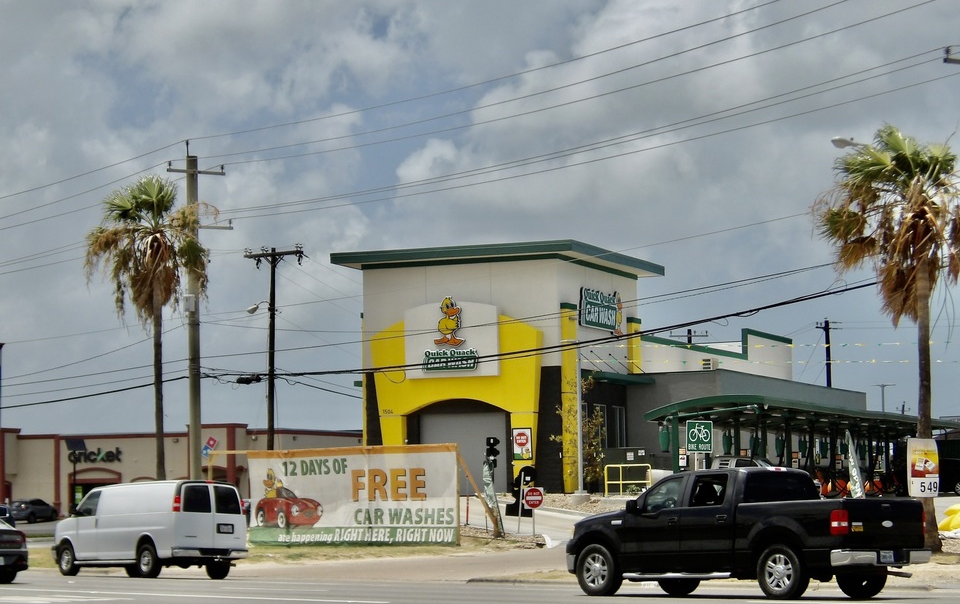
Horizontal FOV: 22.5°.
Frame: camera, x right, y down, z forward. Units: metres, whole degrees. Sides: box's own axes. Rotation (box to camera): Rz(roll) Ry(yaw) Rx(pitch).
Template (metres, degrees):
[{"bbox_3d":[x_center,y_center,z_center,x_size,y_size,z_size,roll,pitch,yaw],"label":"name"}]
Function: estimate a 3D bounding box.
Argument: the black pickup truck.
[{"bbox_3d":[3.724,3.388,35.371,2.000,1.900,5.680,6,-8,-42],"label":"black pickup truck"}]

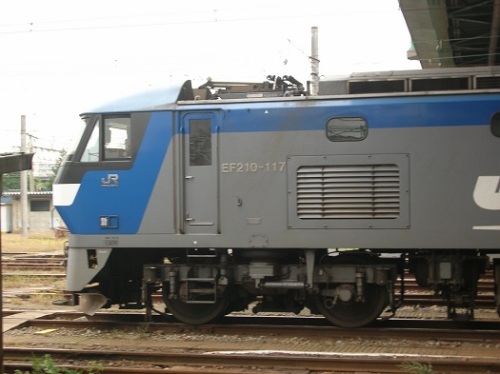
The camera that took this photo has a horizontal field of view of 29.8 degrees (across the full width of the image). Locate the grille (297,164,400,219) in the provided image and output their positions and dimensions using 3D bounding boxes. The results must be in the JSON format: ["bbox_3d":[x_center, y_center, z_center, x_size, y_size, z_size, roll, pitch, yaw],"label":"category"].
[{"bbox_3d":[1.436,0.073,13.733,1.513,0.797,0.060,-1,-1,15],"label":"grille"}]

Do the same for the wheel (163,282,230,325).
[{"bbox_3d":[-0.839,1.655,15.188,1.130,1.130,0.140,-1,-1,15],"label":"wheel"}]

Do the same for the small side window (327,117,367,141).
[{"bbox_3d":[1.426,-0.844,13.744,0.605,0.363,0.050,-1,-1,15],"label":"small side window"}]

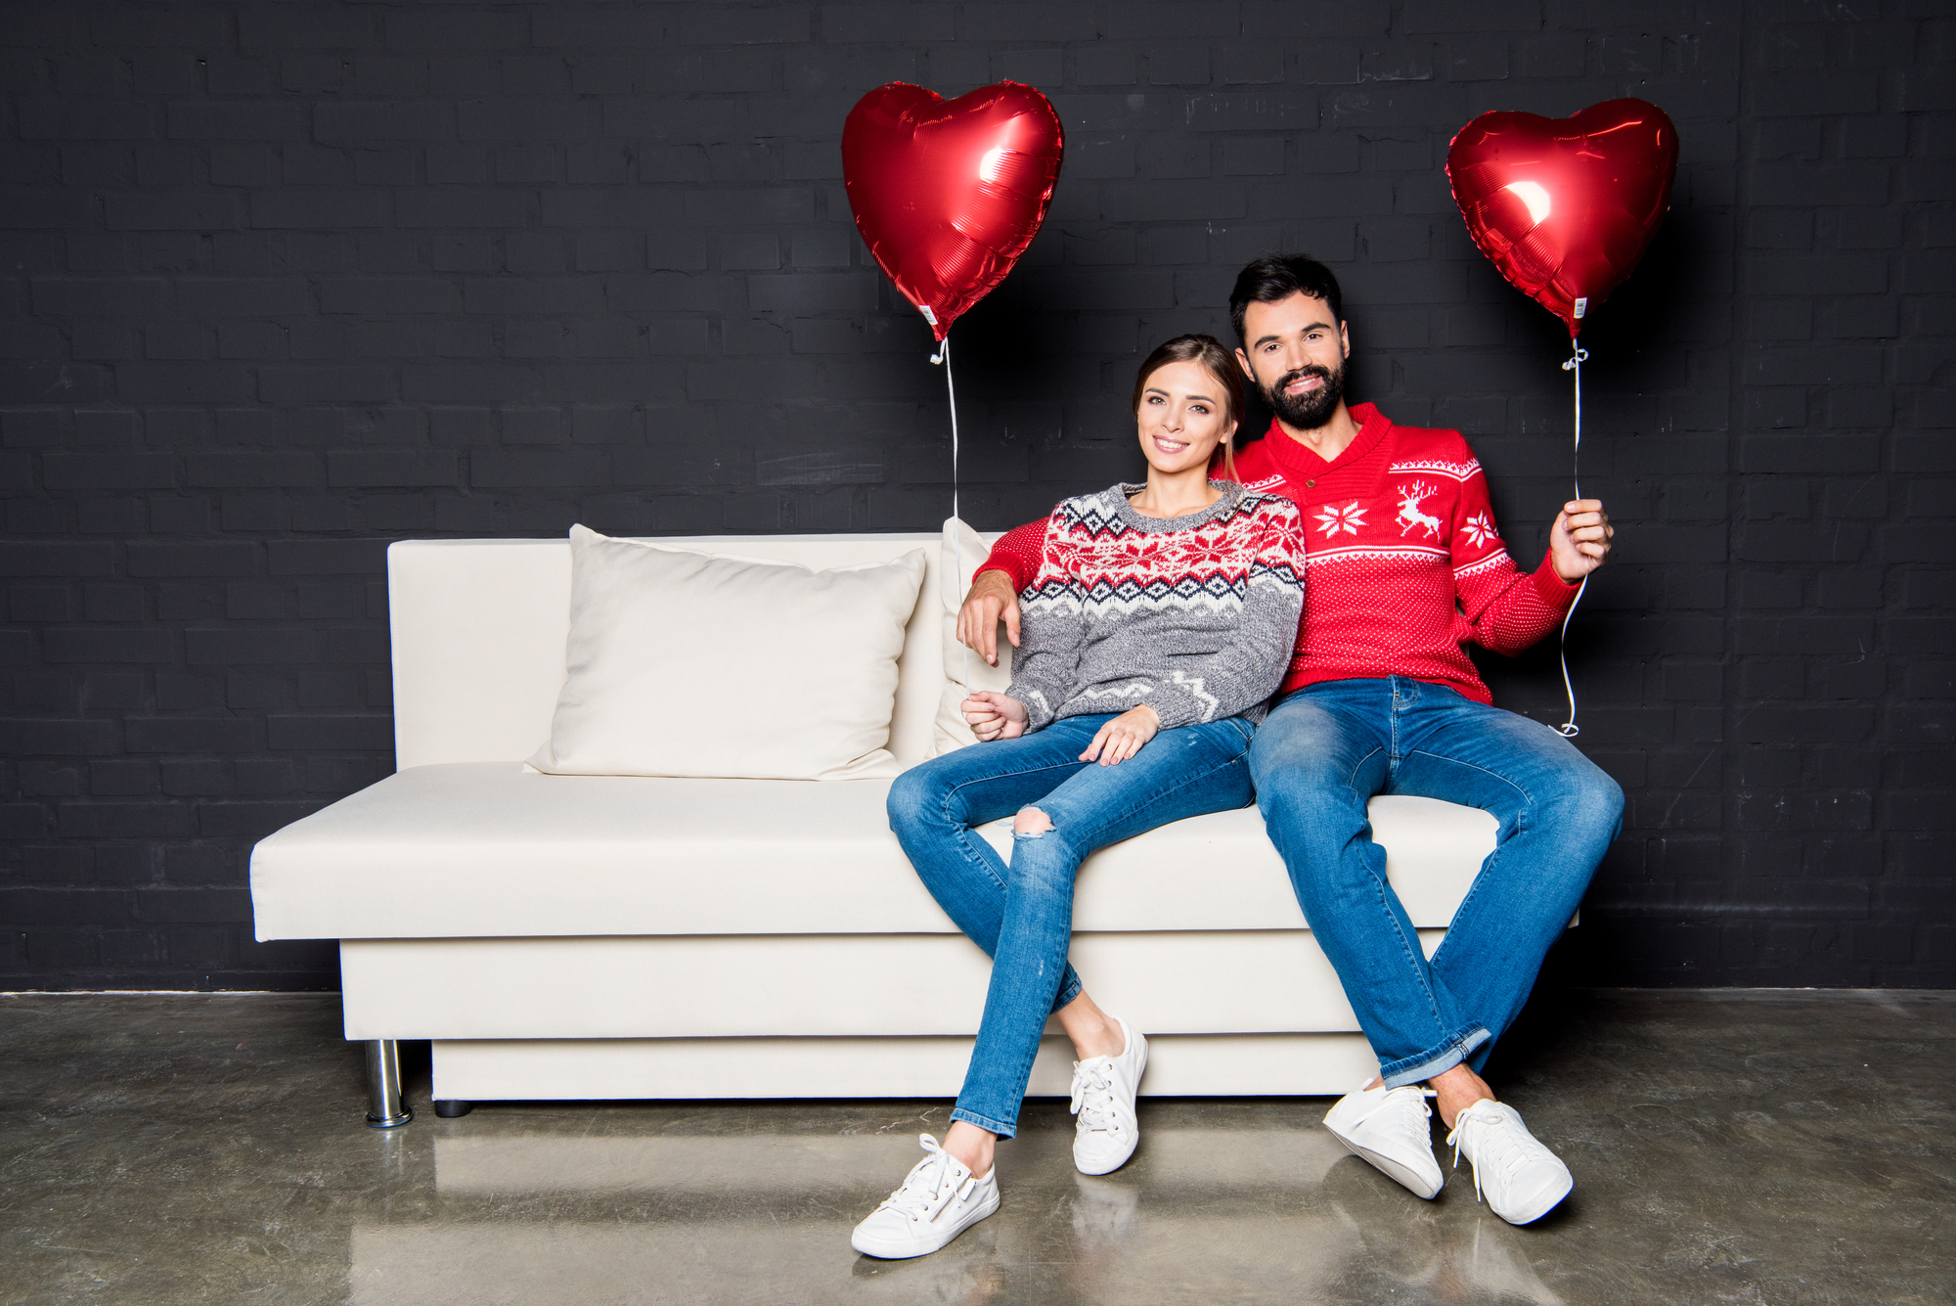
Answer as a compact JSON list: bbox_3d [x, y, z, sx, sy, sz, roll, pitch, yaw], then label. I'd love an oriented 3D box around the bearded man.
[{"bbox_3d":[0.485,0.035,3.154,0.990,1.310,0.920,0,5,3],"label":"bearded man"}]

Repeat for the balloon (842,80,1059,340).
[{"bbox_3d":[-0.036,-0.654,3.224,0.370,0.390,0.200,3,6,24],"label":"balloon"}]

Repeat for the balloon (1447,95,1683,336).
[{"bbox_3d":[0.911,-0.678,3.388,0.380,0.390,0.200,-4,-3,-2],"label":"balloon"}]

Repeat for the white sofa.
[{"bbox_3d":[-0.088,0.241,3.482,1.873,0.850,0.850,-1,5,0],"label":"white sofa"}]

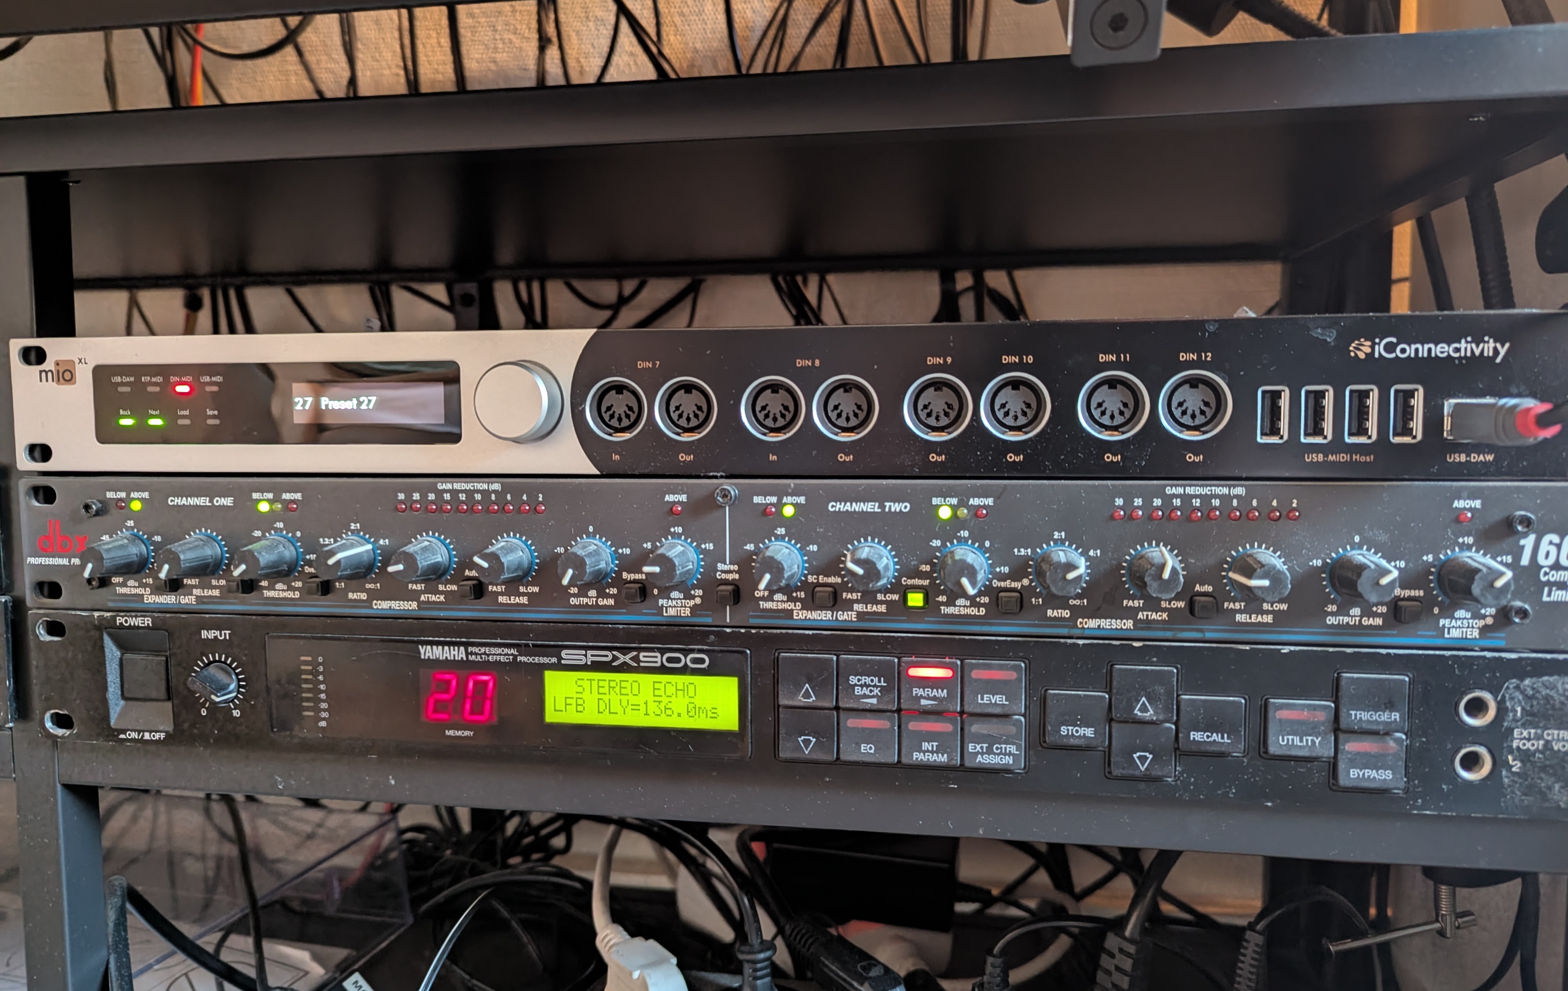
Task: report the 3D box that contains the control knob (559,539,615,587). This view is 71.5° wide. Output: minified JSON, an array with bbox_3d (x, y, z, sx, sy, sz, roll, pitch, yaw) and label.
[{"bbox_3d":[-0.060,0.021,0.322,0.013,0.013,0.016,0,5,10],"label":"control knob"}]

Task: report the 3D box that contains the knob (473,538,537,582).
[{"bbox_3d":[-0.085,0.021,0.328,0.014,0.014,0.015,0,5,10],"label":"knob"}]

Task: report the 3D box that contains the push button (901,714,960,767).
[{"bbox_3d":[0.043,0.071,0.318,0.017,0.015,0.005,0,5,10],"label":"push button"}]

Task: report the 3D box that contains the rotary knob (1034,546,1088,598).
[{"bbox_3d":[0.075,0.021,0.294,0.013,0.013,0.016,0,5,10],"label":"rotary knob"}]

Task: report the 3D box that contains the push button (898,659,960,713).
[{"bbox_3d":[0.042,0.054,0.313,0.017,0.015,0.003,0,5,10],"label":"push button"}]

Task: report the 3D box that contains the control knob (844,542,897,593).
[{"bbox_3d":[0.024,0.021,0.308,0.013,0.013,0.016,0,5,10],"label":"control knob"}]

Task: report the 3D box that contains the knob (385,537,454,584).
[{"bbox_3d":[-0.111,0.021,0.331,0.014,0.014,0.015,0,5,10],"label":"knob"}]

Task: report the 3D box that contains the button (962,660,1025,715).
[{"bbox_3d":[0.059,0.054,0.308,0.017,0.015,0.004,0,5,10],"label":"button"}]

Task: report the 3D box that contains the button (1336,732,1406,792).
[{"bbox_3d":[0.160,0.072,0.298,0.017,0.015,0.005,0,5,10],"label":"button"}]

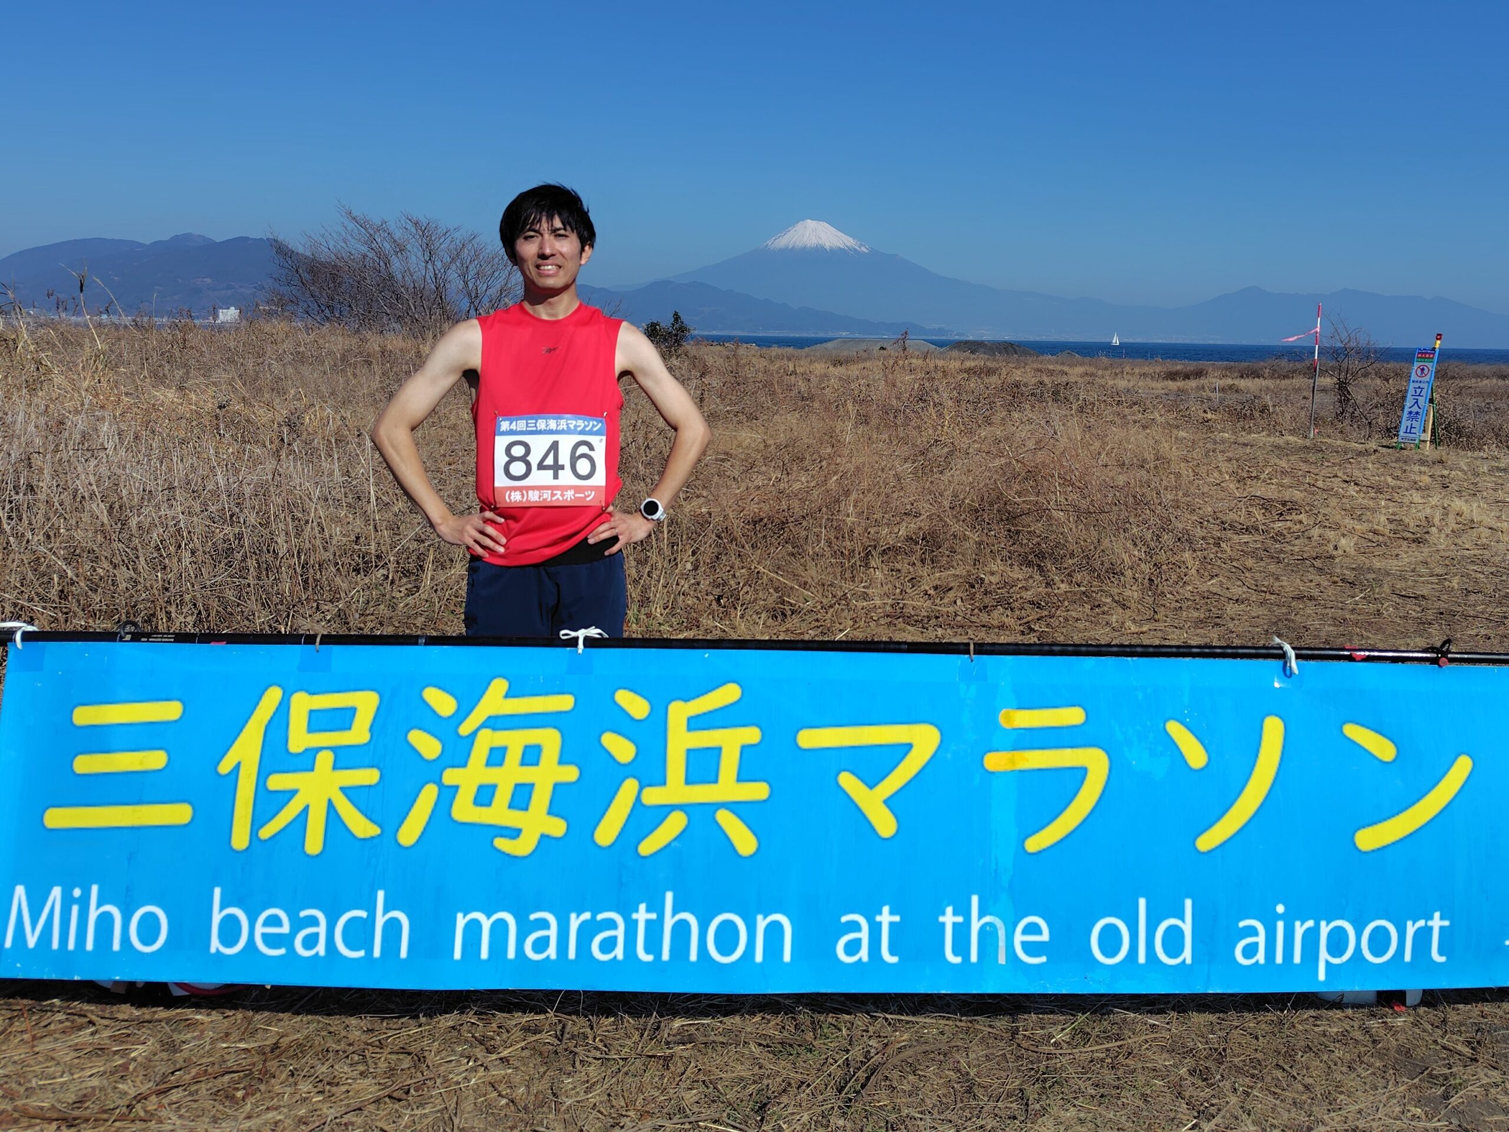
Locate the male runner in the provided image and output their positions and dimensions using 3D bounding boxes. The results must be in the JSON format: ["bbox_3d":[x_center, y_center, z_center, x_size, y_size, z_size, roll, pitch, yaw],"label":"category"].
[{"bbox_3d":[-0.492,0.018,2.355,0.760,1.710,0.320,-2,13,-13],"label":"male runner"}]

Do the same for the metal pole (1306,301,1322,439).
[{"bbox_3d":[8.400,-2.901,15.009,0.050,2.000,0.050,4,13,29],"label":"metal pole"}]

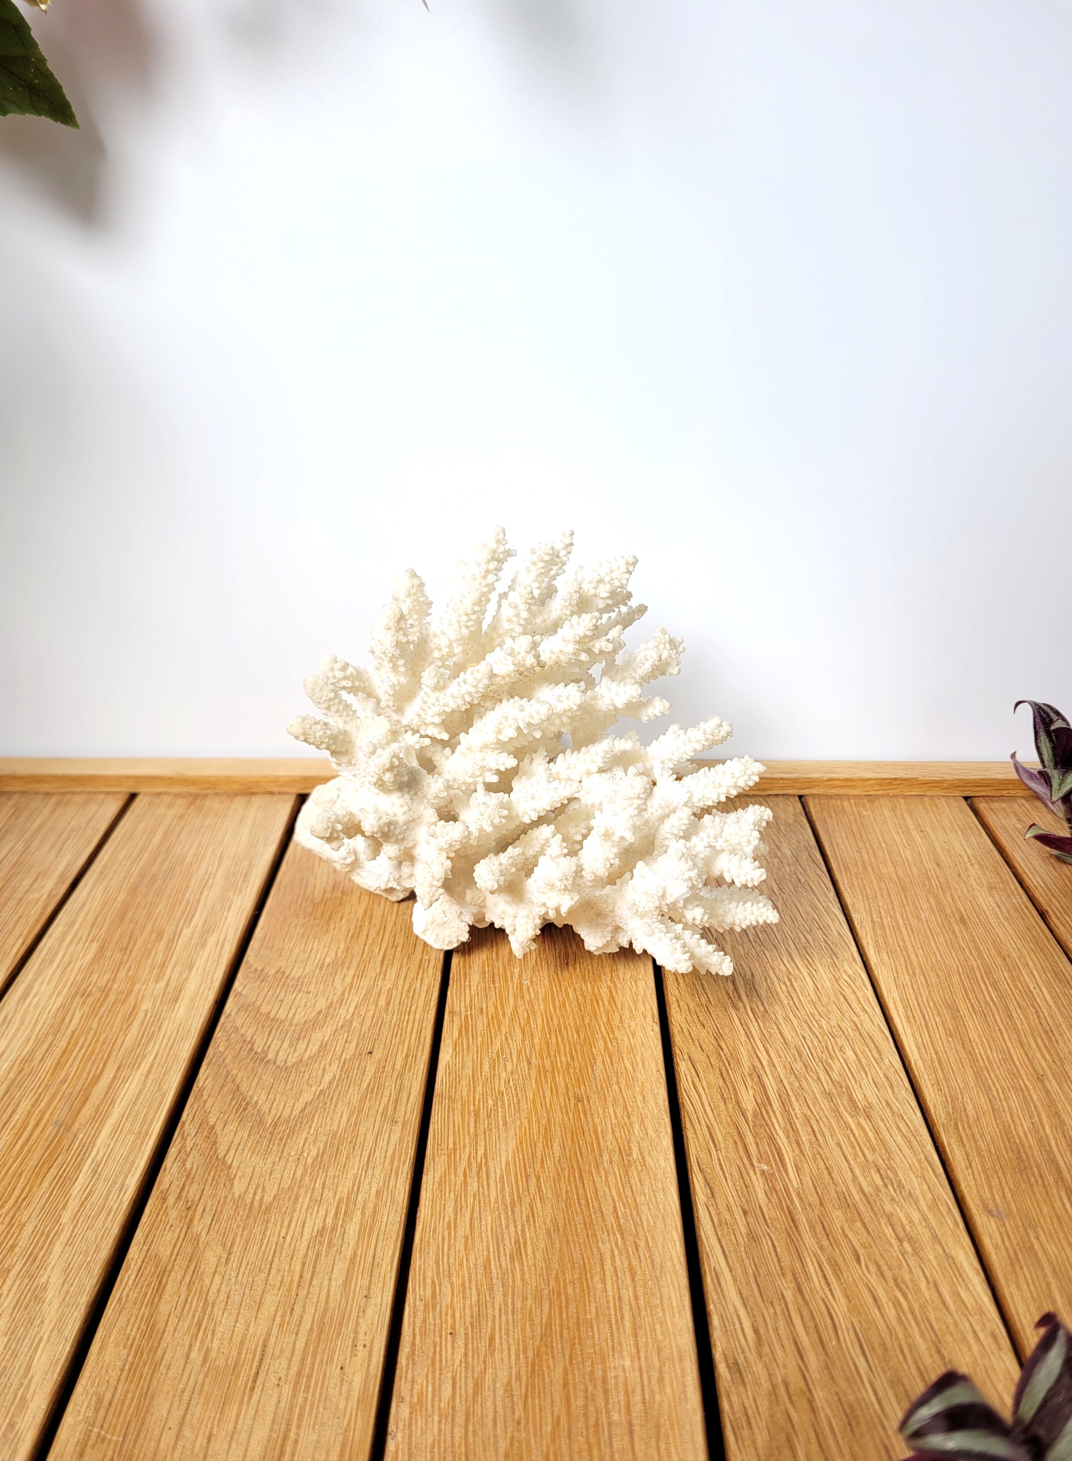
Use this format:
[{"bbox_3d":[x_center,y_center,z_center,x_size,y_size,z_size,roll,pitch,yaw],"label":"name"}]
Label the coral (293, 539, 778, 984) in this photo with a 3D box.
[{"bbox_3d":[0.003,-0.001,0.453,0.188,0.152,0.120,4,28,7],"label":"coral"}]

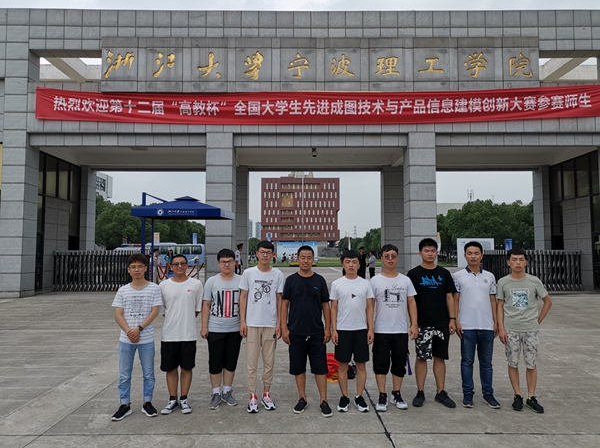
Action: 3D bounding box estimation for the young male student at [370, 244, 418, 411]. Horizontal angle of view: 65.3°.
[{"bbox_3d":[1.020,1.089,5.088,0.493,1.743,0.310,0,-3,0],"label":"young male student"}]

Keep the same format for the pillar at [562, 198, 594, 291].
[{"bbox_3d":[12.728,0.935,20.948,0.600,3.969,2.140,0,-3,0],"label":"pillar"}]

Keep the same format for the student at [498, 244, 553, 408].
[{"bbox_3d":[2.469,1.135,5.136,0.549,1.718,0.360,-1,-4,10],"label":"student"}]

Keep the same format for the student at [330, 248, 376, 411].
[{"bbox_3d":[0.576,1.143,5.136,0.459,1.701,0.320,0,-4,0],"label":"student"}]

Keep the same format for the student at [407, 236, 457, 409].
[{"bbox_3d":[1.493,1.084,5.294,0.548,1.840,0.360,0,-4,5],"label":"student"}]

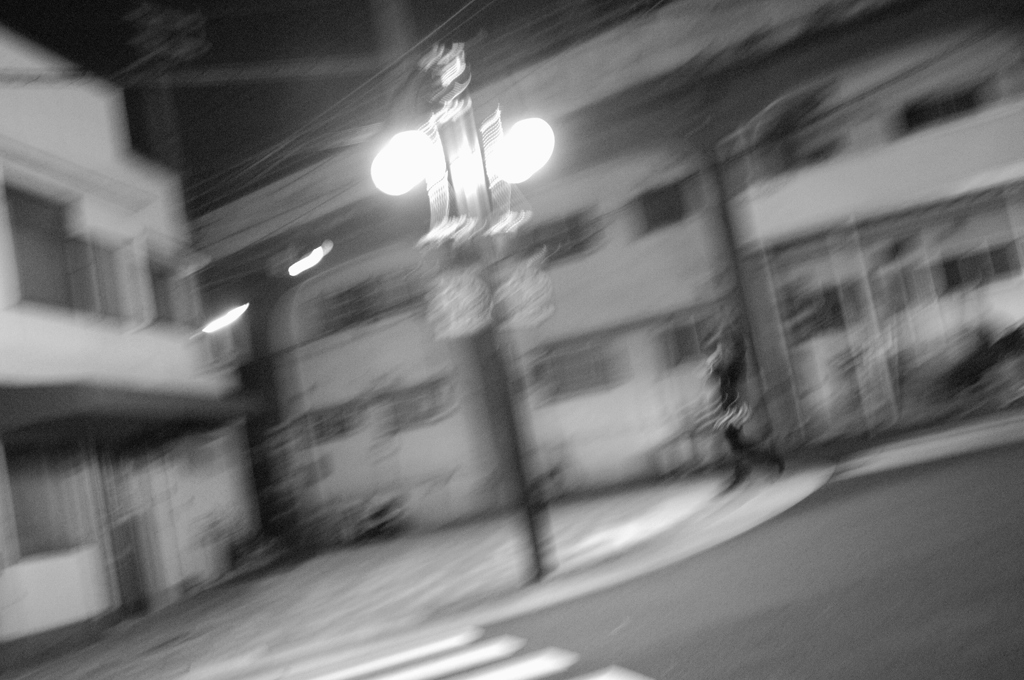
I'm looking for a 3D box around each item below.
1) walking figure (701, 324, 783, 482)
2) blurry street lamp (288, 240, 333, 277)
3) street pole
[{"bbox_3d":[2.541,0.781,13.294,0.680,1.730,0.500,-9,-5,-18],"label":"walking figure"},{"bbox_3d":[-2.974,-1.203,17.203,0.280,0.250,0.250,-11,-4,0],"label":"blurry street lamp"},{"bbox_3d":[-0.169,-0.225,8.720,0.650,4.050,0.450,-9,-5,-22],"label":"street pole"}]

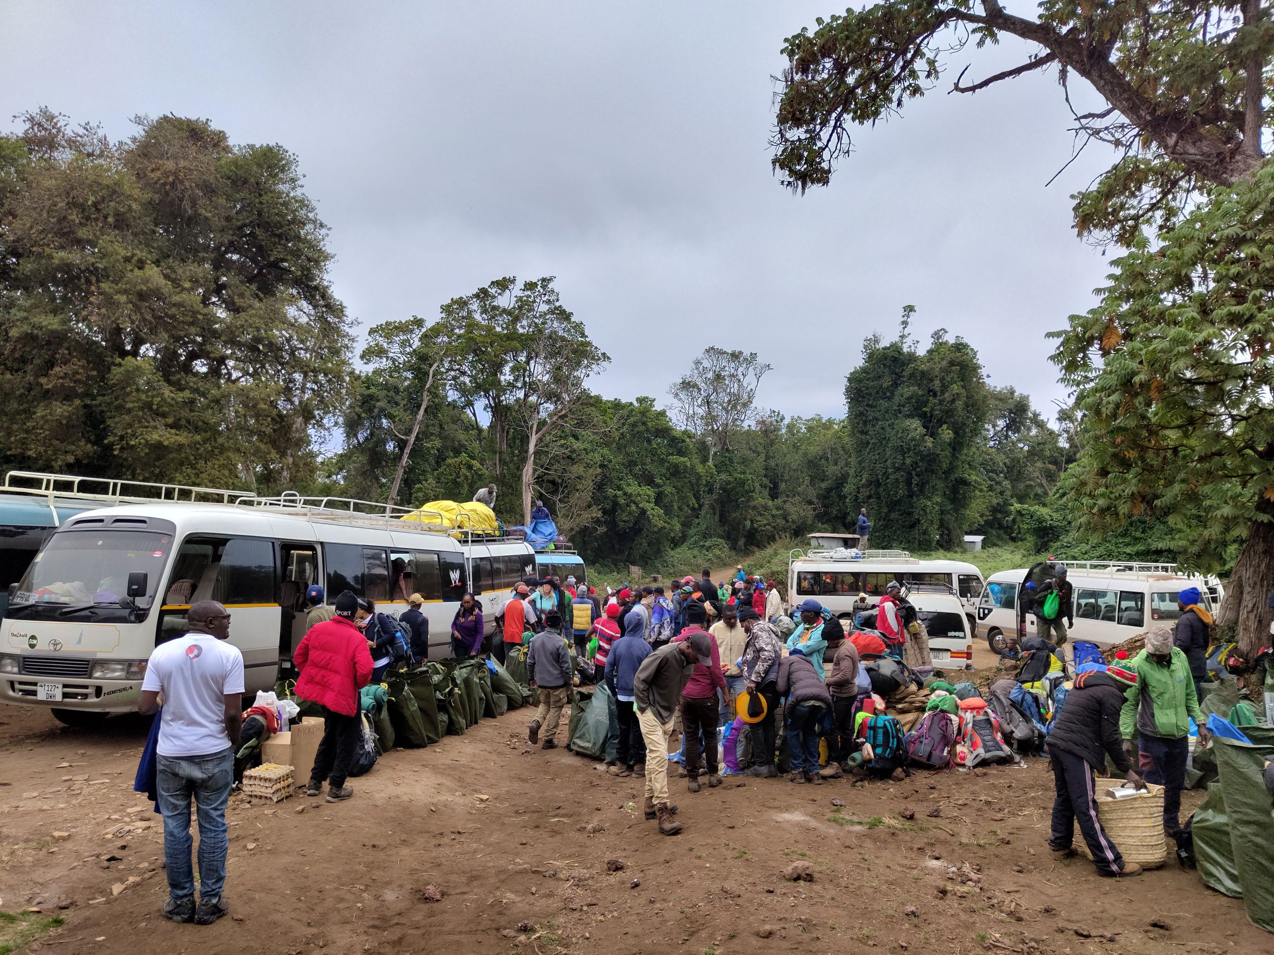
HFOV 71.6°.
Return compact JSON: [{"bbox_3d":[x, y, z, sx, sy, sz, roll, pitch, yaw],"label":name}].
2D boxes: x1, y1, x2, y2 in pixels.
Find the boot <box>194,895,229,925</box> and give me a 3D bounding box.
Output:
[{"bbox_3d":[-2.374,2.392,4.970,0.110,0.120,0.290,1,-6,-6],"label":"boot"}]

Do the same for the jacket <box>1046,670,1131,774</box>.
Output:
[{"bbox_3d":[3.330,1.825,6.545,0.420,0.660,0.480,37,-14,-9],"label":"jacket"}]

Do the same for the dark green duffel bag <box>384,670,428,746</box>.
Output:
[{"bbox_3d":[-2.588,2.599,9.878,0.380,0.780,0.450,-3,-7,25],"label":"dark green duffel bag"}]

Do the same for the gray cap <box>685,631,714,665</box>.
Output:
[{"bbox_3d":[0.489,1.322,6.840,0.170,0.260,0.140,7,-52,-44],"label":"gray cap"}]

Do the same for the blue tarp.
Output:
[{"bbox_3d":[-3.057,1.685,26.469,1.300,0.970,1.300,-2,-6,20],"label":"blue tarp"}]

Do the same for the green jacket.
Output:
[{"bbox_3d":[4.250,1.752,7.150,0.570,0.730,0.330,0,-6,-3],"label":"green jacket"}]

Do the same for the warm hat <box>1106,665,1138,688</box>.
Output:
[{"bbox_3d":[3.409,1.366,6.200,0.220,0.180,0.210,21,-7,1],"label":"warm hat"}]

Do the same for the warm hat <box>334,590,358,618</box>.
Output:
[{"bbox_3d":[-2.525,1.103,7.675,0.190,0.230,0.210,-2,-6,18],"label":"warm hat"}]

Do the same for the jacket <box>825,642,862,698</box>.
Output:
[{"bbox_3d":[2.244,2.082,9.550,0.380,0.640,0.480,-1,-6,9],"label":"jacket"}]

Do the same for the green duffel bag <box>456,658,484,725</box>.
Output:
[{"bbox_3d":[-2.284,2.938,12.100,0.380,0.870,0.420,-1,-6,12],"label":"green duffel bag"}]

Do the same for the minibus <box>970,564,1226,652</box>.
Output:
[{"bbox_3d":[12.820,3.944,25.258,2.060,2.900,6.990,2,-6,-15],"label":"minibus"}]

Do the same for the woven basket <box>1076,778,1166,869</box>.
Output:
[{"bbox_3d":[3.450,2.440,6.280,0.560,0.490,0.560,-4,-8,28],"label":"woven basket"}]

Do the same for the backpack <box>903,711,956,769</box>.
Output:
[{"bbox_3d":[3.224,2.906,9.750,0.470,0.660,0.340,2,-20,19],"label":"backpack"}]

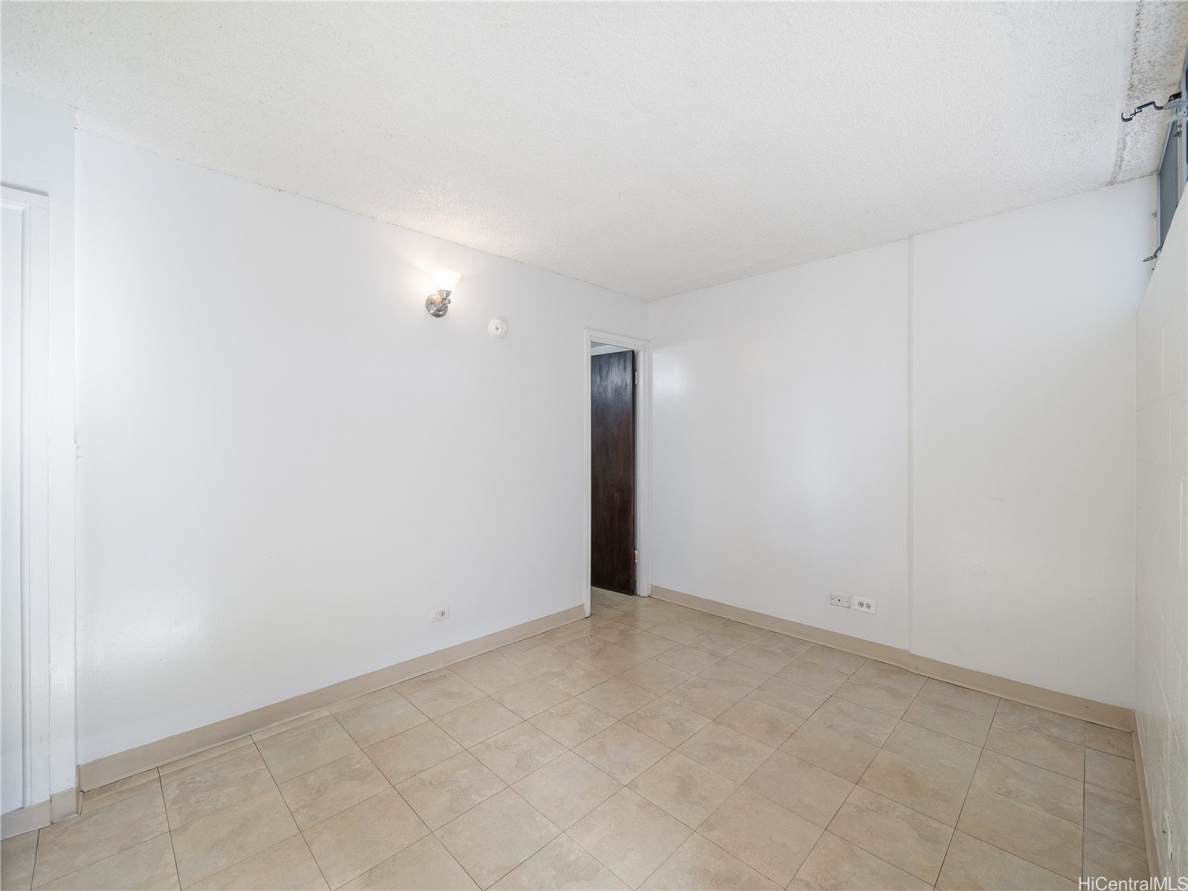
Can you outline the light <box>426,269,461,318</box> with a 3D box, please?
[{"bbox_3d":[-0.834,-0.836,2.654,0.145,0.227,0.170,0,0,-43],"label":"light"}]

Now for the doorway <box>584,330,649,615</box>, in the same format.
[{"bbox_3d":[0.172,0.200,3.782,0.730,2.115,0.130,0,0,-43],"label":"doorway"}]

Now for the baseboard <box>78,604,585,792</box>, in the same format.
[{"bbox_3d":[-0.974,1.211,2.621,2.500,0.105,0.018,0,0,-43],"label":"baseboard"}]

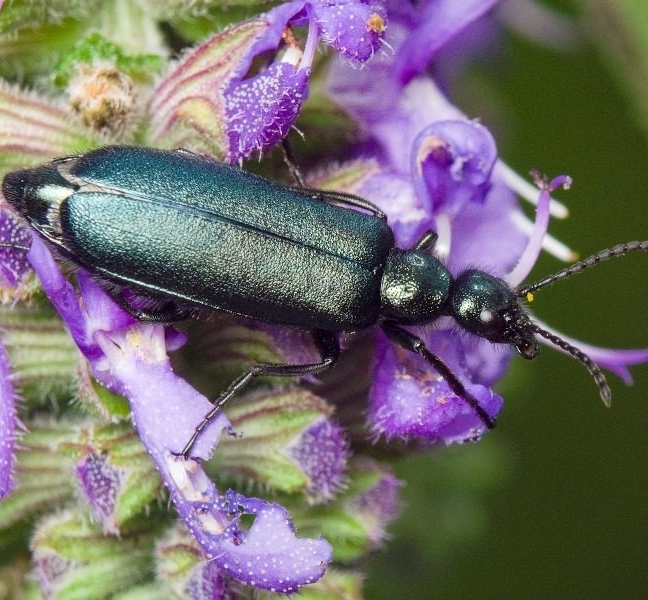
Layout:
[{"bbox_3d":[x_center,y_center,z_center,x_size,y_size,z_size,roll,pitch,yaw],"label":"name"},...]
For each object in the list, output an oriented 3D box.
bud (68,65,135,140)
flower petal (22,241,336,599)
[{"bbox_3d":[-0.006,-0.005,0.086,0.002,0.002,0.002,3,22,0],"label":"bud"},{"bbox_3d":[-0.004,0.003,0.090,0.003,0.012,0.004,-37,0,0],"label":"flower petal"}]

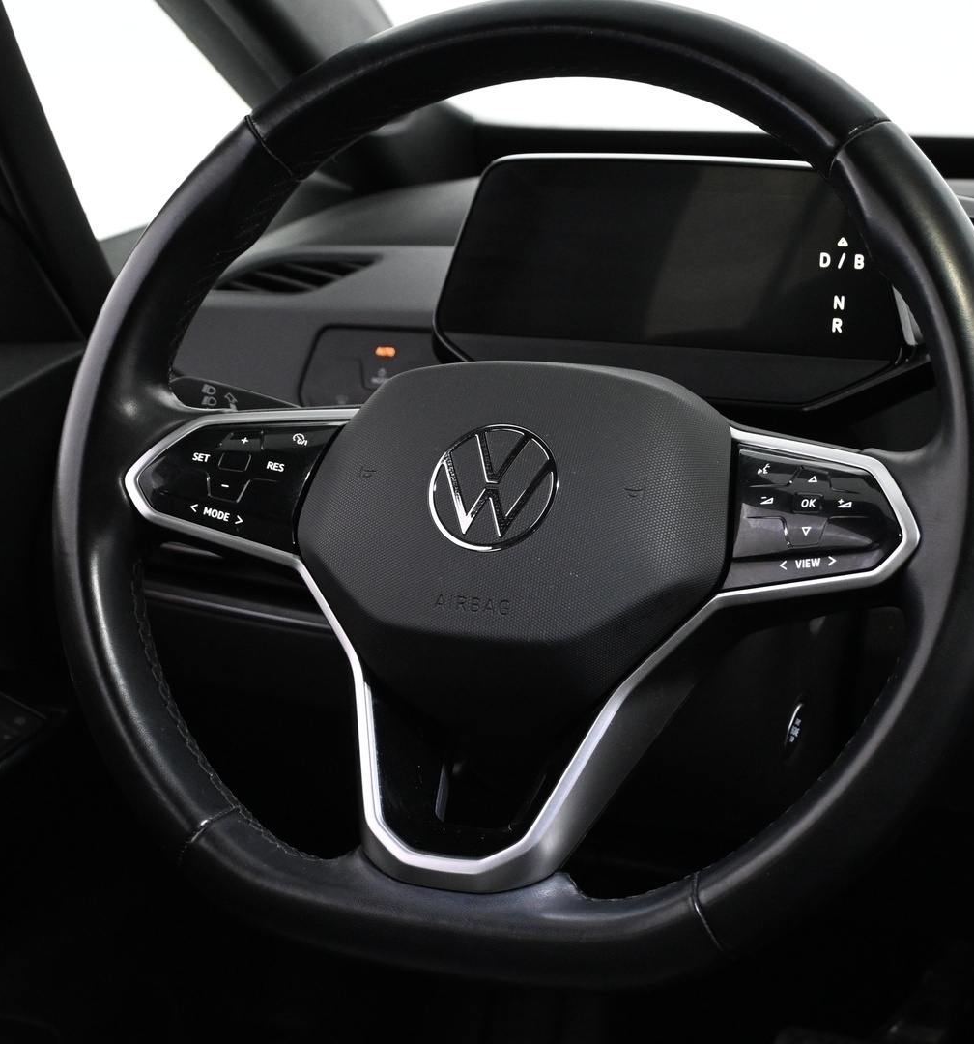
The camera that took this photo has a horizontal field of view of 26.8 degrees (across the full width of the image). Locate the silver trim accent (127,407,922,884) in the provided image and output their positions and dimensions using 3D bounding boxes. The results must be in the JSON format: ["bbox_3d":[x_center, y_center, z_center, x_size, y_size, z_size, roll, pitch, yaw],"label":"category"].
[{"bbox_3d":[0.001,0.045,0.730,0.300,0.172,0.042,4,-9,20],"label":"silver trim accent"}]

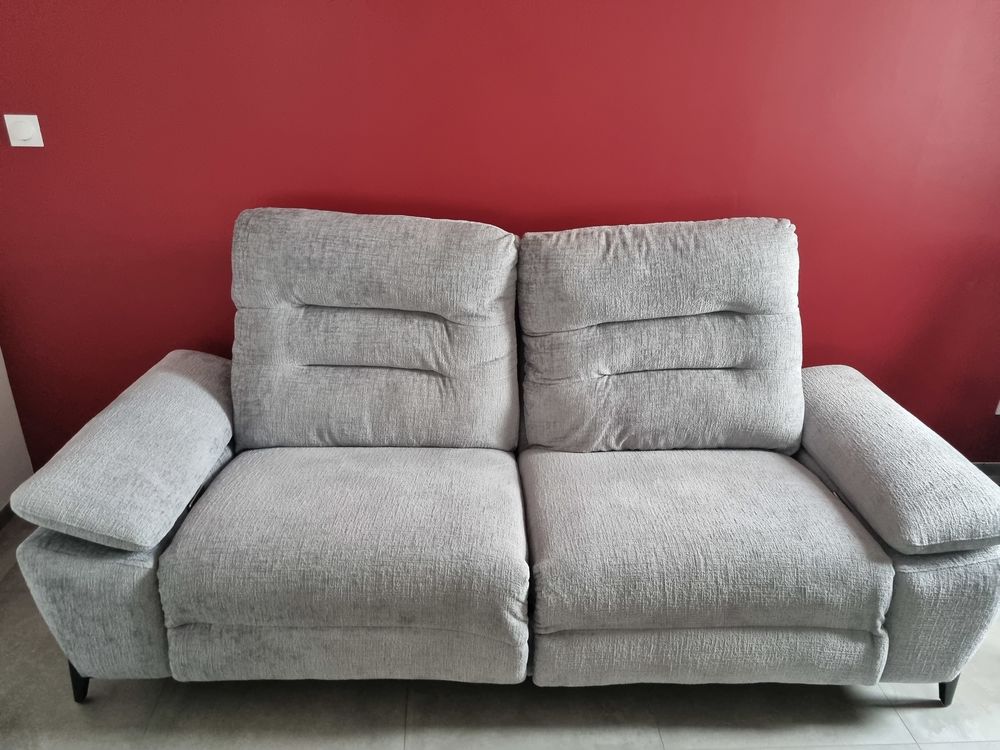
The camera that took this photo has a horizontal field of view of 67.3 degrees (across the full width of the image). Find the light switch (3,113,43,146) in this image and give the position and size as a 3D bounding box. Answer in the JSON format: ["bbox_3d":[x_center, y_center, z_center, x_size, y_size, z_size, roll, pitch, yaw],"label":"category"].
[{"bbox_3d":[-1.270,-0.649,2.002,0.082,0.082,0.012,0,26,-4],"label":"light switch"}]

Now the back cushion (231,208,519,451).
[{"bbox_3d":[-0.325,-0.123,2.004,0.735,0.600,0.220,1,10,-3],"label":"back cushion"}]

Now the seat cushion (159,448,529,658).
[{"bbox_3d":[-0.322,0.364,1.779,0.735,0.230,0.530,1,26,-3],"label":"seat cushion"}]

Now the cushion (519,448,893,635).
[{"bbox_3d":[0.432,0.373,1.808,0.740,0.220,0.530,1,26,-3],"label":"cushion"}]

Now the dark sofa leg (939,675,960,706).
[{"bbox_3d":[1.102,0.769,1.851,0.048,0.096,0.045,1,26,-3],"label":"dark sofa leg"}]

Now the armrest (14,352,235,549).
[{"bbox_3d":[-0.812,0.140,1.759,0.300,0.125,0.730,1,26,-3],"label":"armrest"}]

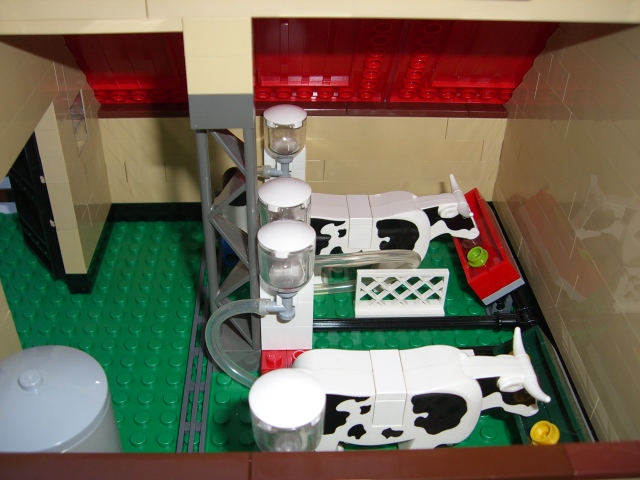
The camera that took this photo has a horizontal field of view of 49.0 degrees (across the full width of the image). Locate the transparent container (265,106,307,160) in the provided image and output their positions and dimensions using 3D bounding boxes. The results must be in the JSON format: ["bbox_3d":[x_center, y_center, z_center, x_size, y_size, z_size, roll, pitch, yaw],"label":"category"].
[{"bbox_3d":[-0.013,-0.041,0.260,0.016,0.020,0.016,0,35,-3],"label":"transparent container"}]

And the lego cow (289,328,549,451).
[{"bbox_3d":[0.027,0.045,0.195,0.070,0.035,0.028,0,35,-3],"label":"lego cow"}]

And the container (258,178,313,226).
[{"bbox_3d":[-0.011,-0.009,0.215,0.016,0.020,0.016,0,35,-3],"label":"container"}]

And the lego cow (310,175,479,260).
[{"bbox_3d":[0.023,-0.003,0.261,0.070,0.037,0.027,0,35,-3],"label":"lego cow"}]

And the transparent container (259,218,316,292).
[{"bbox_3d":[-0.009,0.004,0.196,0.016,0.020,0.016,0,35,-3],"label":"transparent container"}]

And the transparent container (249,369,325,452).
[{"bbox_3d":[-0.007,0.037,0.149,0.016,0.020,0.016,0,35,-3],"label":"transparent container"}]

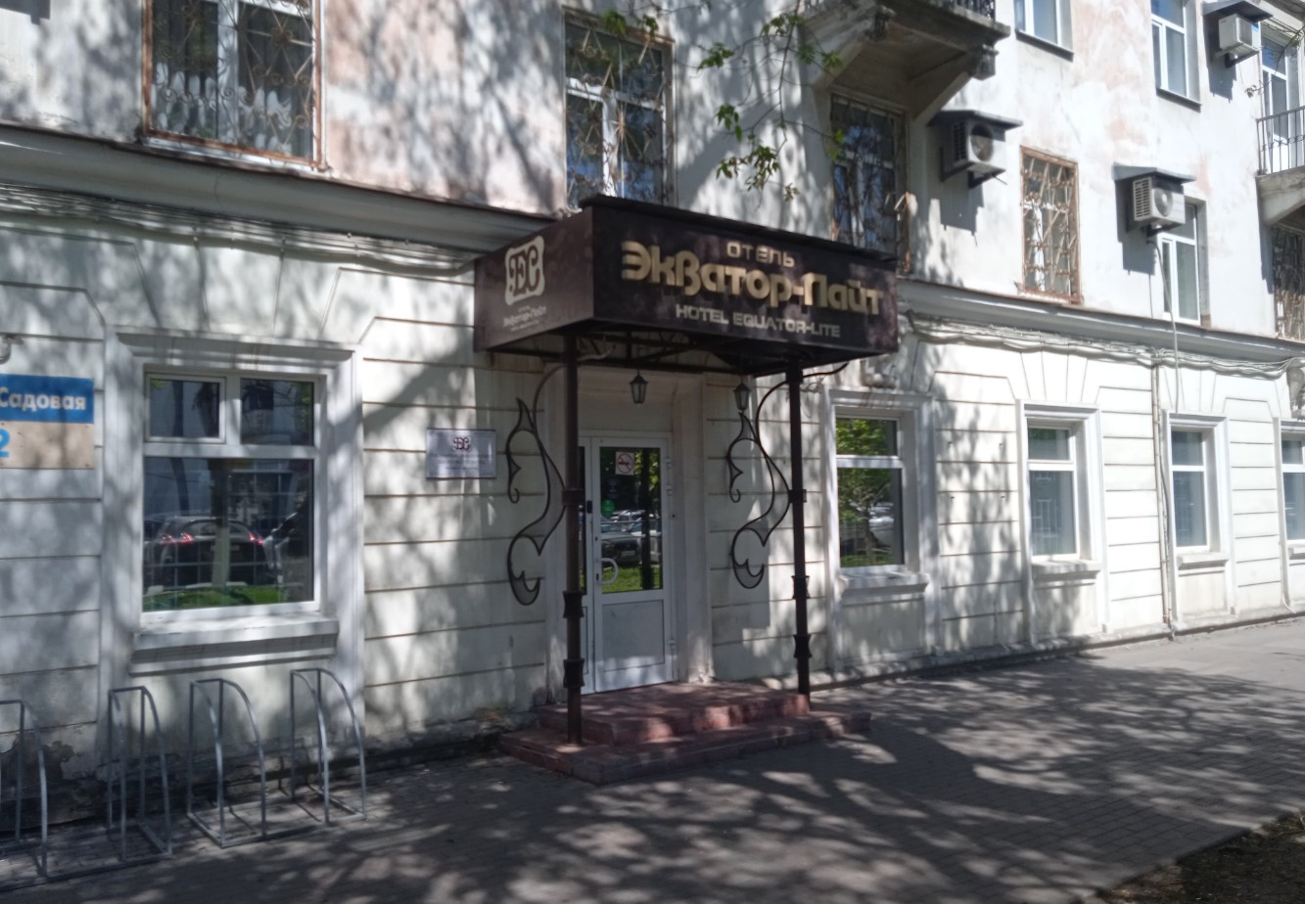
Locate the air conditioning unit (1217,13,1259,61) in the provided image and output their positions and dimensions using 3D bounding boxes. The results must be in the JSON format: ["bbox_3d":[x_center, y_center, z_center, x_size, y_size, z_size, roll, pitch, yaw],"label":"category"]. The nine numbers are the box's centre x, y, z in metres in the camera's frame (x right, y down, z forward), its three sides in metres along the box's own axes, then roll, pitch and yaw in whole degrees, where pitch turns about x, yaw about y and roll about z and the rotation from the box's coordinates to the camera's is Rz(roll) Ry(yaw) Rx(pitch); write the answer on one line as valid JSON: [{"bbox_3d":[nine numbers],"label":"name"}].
[{"bbox_3d":[8.736,-6.179,15.696,0.662,0.425,0.256,1,-5,-35],"label":"air conditioning unit"}]

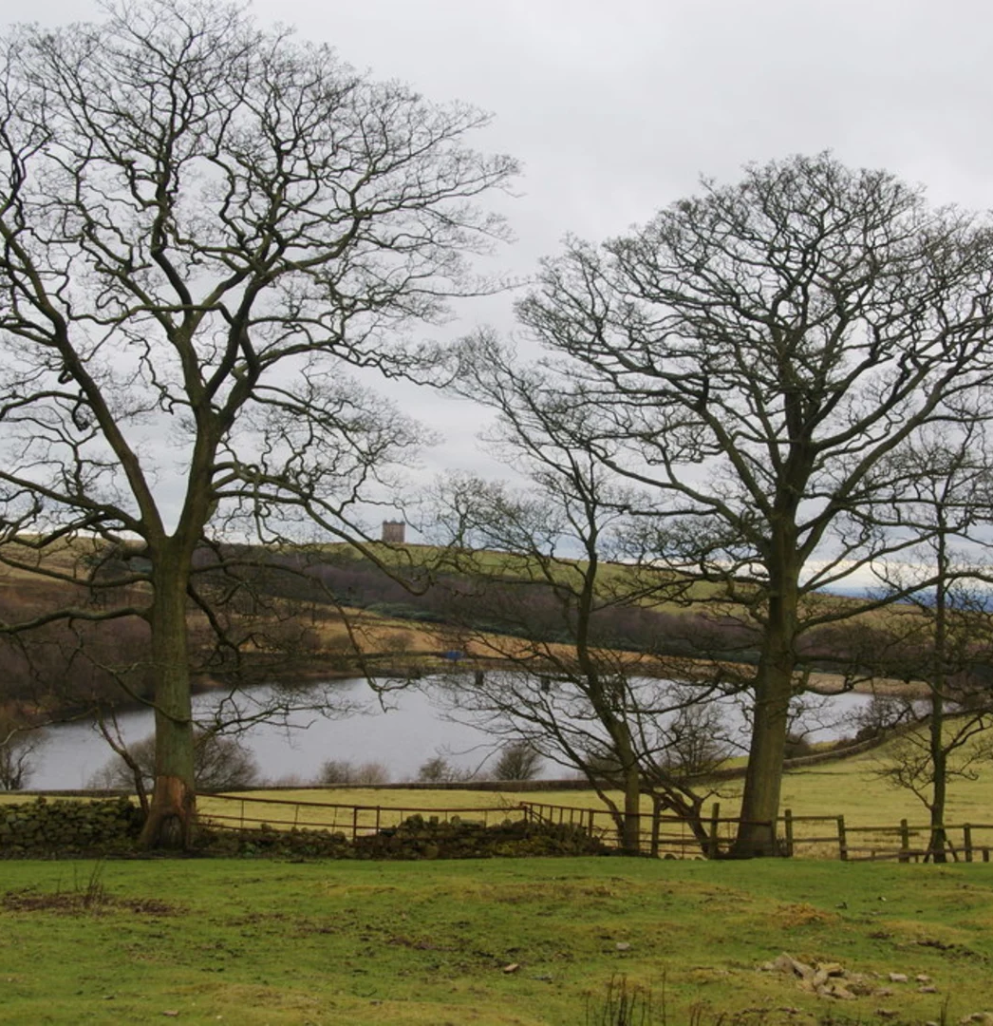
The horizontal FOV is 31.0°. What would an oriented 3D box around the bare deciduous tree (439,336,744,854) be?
[{"bbox_3d":[2.219,1.924,42.000,7.090,12.160,7.000,1,-2,0],"label":"bare deciduous tree"}]

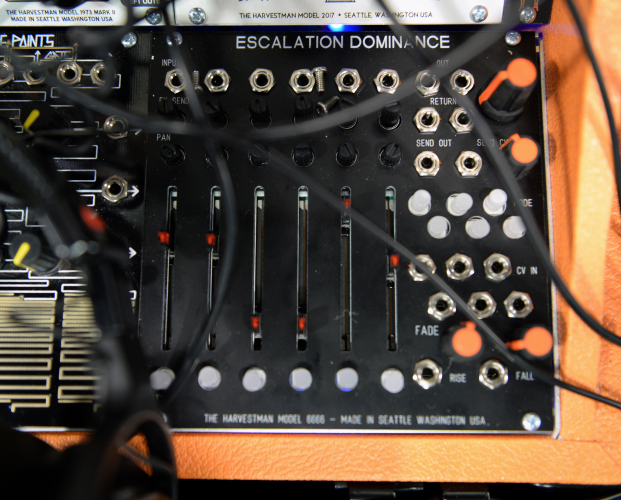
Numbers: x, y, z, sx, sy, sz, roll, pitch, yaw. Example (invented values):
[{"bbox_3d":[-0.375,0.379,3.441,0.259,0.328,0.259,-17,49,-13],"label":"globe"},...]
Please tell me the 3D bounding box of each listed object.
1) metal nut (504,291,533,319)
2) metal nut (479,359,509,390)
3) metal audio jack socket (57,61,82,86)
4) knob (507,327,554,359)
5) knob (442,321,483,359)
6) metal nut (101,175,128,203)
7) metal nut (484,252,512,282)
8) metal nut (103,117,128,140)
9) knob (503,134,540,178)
[{"bbox_3d":[0.064,0.017,0.224,0.009,0.003,0.008,11,81,3],"label":"metal nut"},{"bbox_3d":[0.055,0.038,0.221,0.009,0.003,0.009,0,80,1],"label":"metal nut"},{"bbox_3d":[-0.079,-0.058,0.241,0.008,0.003,0.008,0,80,1],"label":"metal audio jack socket"},{"bbox_3d":[0.064,0.028,0.215,0.012,0.017,0.011,-4,80,0],"label":"knob"},{"bbox_3d":[0.046,0.028,0.219,0.012,0.013,0.013,0,81,0],"label":"knob"},{"bbox_3d":[-0.062,-0.019,0.231,0.008,0.003,0.009,0,80,1],"label":"metal nut"},{"bbox_3d":[0.058,0.006,0.227,0.009,0.003,0.009,0,81,1],"label":"metal nut"},{"bbox_3d":[-0.063,-0.040,0.236,0.008,0.003,0.008,-38,83,-5],"label":"metal nut"},{"bbox_3d":[0.065,-0.029,0.227,0.012,0.013,0.013,0,81,0],"label":"knob"}]

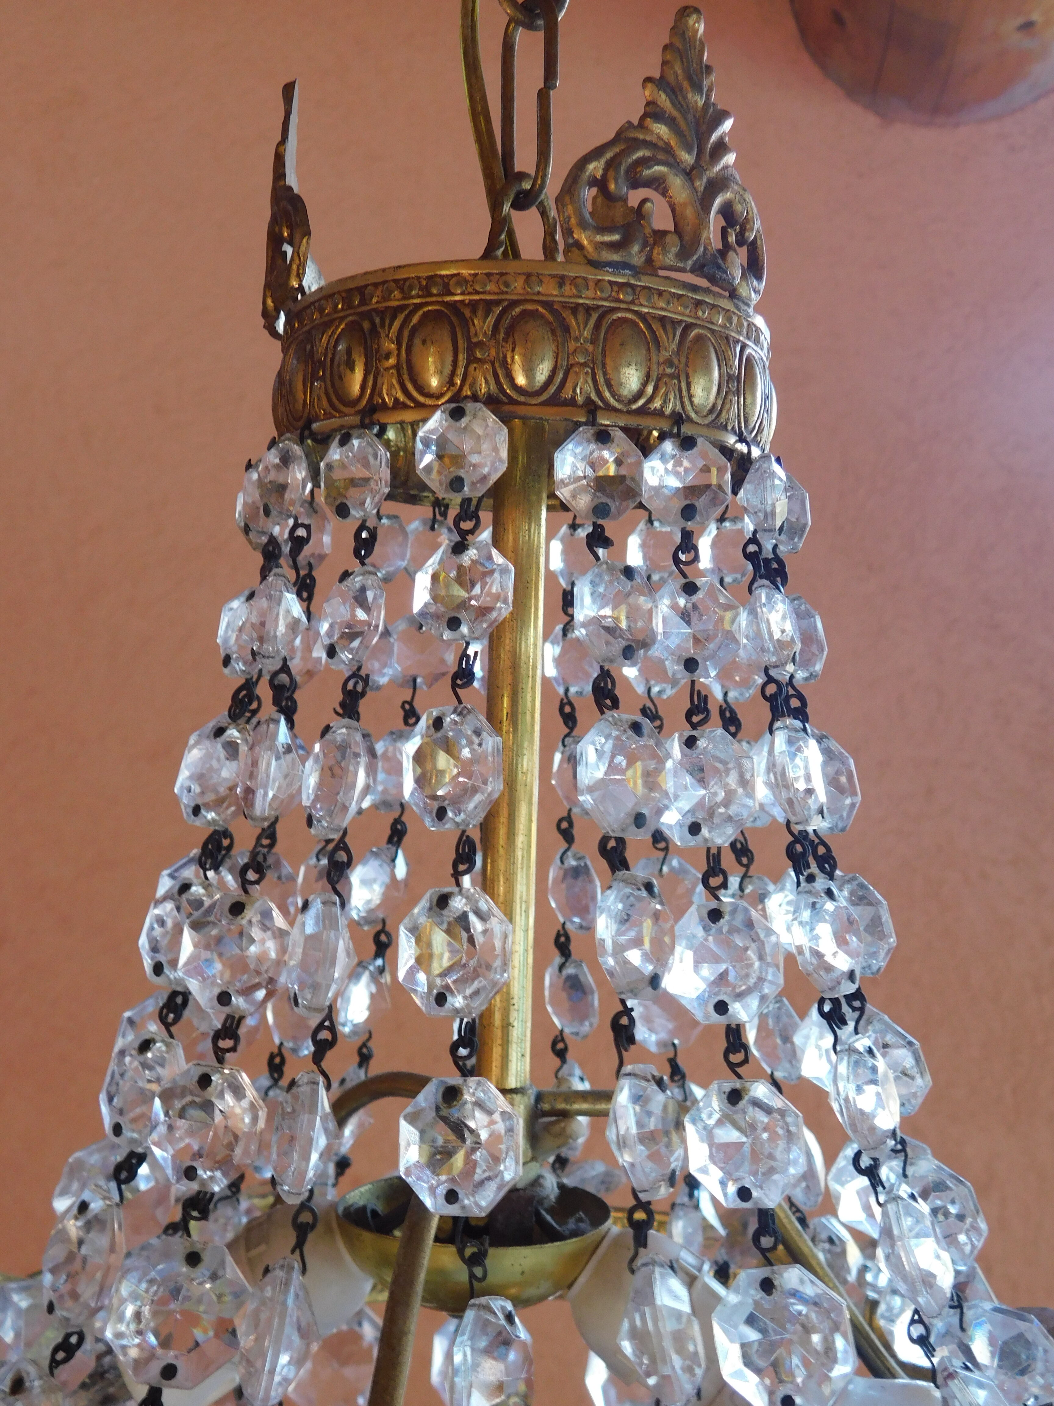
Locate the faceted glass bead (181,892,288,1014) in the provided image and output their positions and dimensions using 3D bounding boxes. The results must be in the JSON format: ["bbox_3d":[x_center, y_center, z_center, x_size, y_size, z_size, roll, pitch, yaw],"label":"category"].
[{"bbox_3d":[-0.045,0.038,0.223,0.018,0.018,0.010,4,-11,12],"label":"faceted glass bead"}]

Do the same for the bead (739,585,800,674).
[{"bbox_3d":[0.041,-0.012,0.246,0.008,0.015,0.015,-12,-6,22],"label":"bead"}]

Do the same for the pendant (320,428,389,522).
[{"bbox_3d":[-0.027,-0.036,0.230,0.015,0.015,0.008,-1,-6,43],"label":"pendant"}]

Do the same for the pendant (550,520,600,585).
[{"bbox_3d":[0.012,-0.033,0.326,0.015,0.015,0.007,2,6,24],"label":"pendant"}]

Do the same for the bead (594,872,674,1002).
[{"bbox_3d":[0.016,0.034,0.214,0.009,0.019,0.018,-12,-15,40],"label":"bead"}]

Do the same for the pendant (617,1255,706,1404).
[{"bbox_3d":[0.018,0.086,0.199,0.011,0.020,0.020,-11,-13,3],"label":"pendant"}]

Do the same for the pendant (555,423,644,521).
[{"bbox_3d":[0.011,-0.035,0.225,0.015,0.015,0.008,1,-5,-14],"label":"pendant"}]

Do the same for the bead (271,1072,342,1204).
[{"bbox_3d":[-0.032,0.063,0.212,0.010,0.018,0.018,8,-13,-9],"label":"bead"}]

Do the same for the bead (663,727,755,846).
[{"bbox_3d":[0.027,0.013,0.220,0.009,0.017,0.017,4,-11,-39],"label":"bead"}]

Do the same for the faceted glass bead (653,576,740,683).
[{"bbox_3d":[0.026,-0.011,0.225,0.015,0.015,0.007,-3,-7,19],"label":"faceted glass bead"}]

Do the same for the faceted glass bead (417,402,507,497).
[{"bbox_3d":[-0.010,-0.040,0.230,0.015,0.015,0.007,3,10,13],"label":"faceted glass bead"}]

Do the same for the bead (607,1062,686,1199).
[{"bbox_3d":[0.017,0.061,0.207,0.009,0.019,0.018,-8,-13,25],"label":"bead"}]

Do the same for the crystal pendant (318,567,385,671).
[{"bbox_3d":[-0.027,-0.013,0.226,0.015,0.015,0.007,0,-9,44],"label":"crystal pendant"}]

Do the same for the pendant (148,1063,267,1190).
[{"bbox_3d":[-0.048,0.064,0.220,0.018,0.018,0.010,4,-11,15],"label":"pendant"}]

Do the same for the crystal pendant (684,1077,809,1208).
[{"bbox_3d":[0.032,0.065,0.216,0.018,0.018,0.010,-10,-13,26],"label":"crystal pendant"}]

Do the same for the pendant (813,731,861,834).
[{"bbox_3d":[0.052,0.014,0.256,0.009,0.017,0.017,-7,-4,-27],"label":"pendant"}]

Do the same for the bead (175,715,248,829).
[{"bbox_3d":[-0.053,0.012,0.248,0.018,0.018,0.009,9,-5,27],"label":"bead"}]

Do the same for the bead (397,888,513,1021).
[{"bbox_3d":[-0.010,0.036,0.212,0.019,0.019,0.009,-4,-11,29],"label":"bead"}]

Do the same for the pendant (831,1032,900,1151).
[{"bbox_3d":[0.055,0.063,0.236,0.009,0.018,0.018,-17,-10,37],"label":"pendant"}]

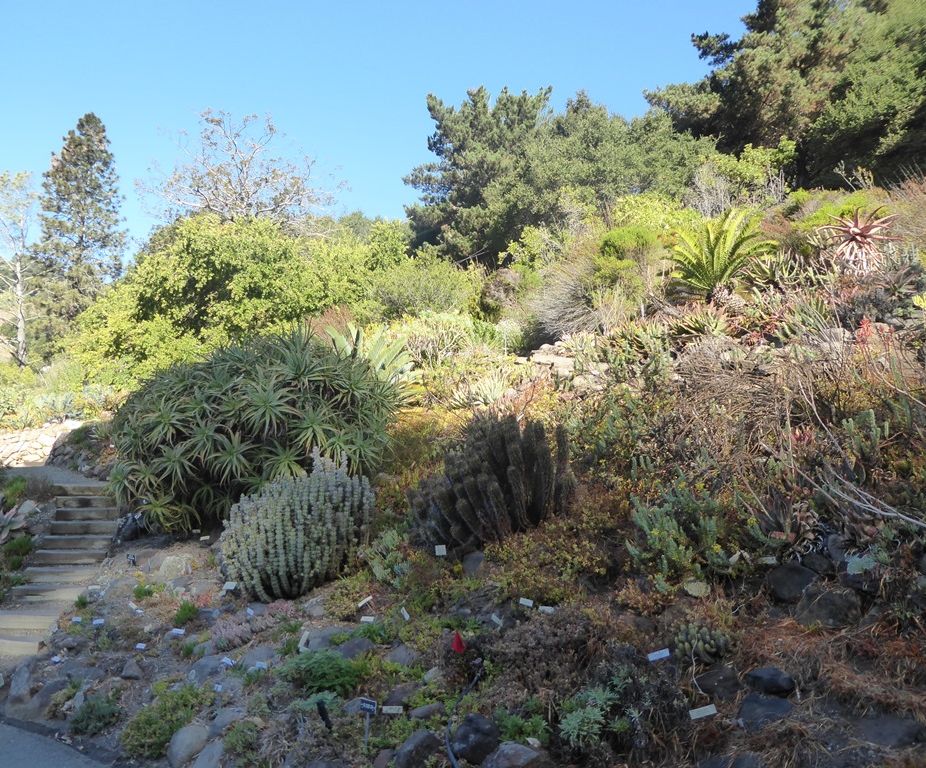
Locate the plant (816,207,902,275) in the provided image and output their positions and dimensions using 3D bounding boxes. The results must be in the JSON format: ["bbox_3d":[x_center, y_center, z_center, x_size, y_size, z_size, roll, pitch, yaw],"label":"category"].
[{"bbox_3d":[7.220,-2.606,13.500,1.344,1.120,1.277,-3,-7,29],"label":"plant"}]

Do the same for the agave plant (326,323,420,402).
[{"bbox_3d":[-1.499,-0.345,12.300,1.548,1.282,1.548,1,-6,-7],"label":"agave plant"}]

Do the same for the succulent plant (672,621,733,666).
[{"bbox_3d":[1.371,1.486,4.250,0.330,0.220,0.290,0,-5,0],"label":"succulent plant"}]

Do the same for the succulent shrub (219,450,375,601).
[{"bbox_3d":[-1.670,1.411,7.500,1.515,1.465,1.363,1,-6,-12],"label":"succulent shrub"}]

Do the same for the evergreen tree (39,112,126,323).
[{"bbox_3d":[-25.642,-10.494,50.000,4.963,15.848,4.963,3,-7,-28],"label":"evergreen tree"}]

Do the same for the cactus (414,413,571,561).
[{"bbox_3d":[0.264,0.976,7.200,1.569,1.385,1.255,0,-6,2],"label":"cactus"}]

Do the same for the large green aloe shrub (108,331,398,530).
[{"bbox_3d":[-2.676,0.616,9.900,3.723,2.598,2.792,2,-7,-16],"label":"large green aloe shrub"}]

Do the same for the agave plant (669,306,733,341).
[{"bbox_3d":[3.703,-0.936,11.500,0.887,0.470,0.887,-2,-7,18],"label":"agave plant"}]

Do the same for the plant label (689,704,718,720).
[{"bbox_3d":[1.057,1.443,3.250,0.113,0.035,0.008,-22,-48,9],"label":"plant label"}]

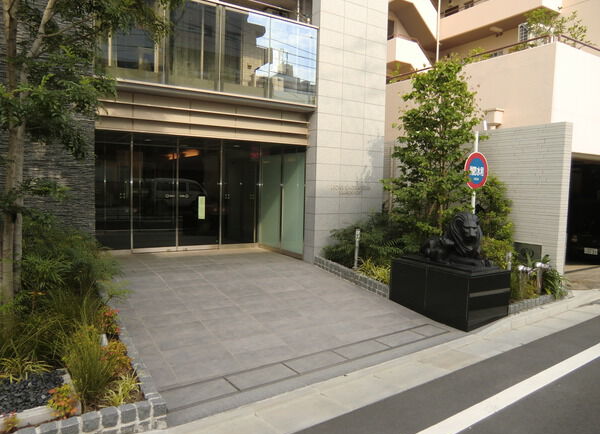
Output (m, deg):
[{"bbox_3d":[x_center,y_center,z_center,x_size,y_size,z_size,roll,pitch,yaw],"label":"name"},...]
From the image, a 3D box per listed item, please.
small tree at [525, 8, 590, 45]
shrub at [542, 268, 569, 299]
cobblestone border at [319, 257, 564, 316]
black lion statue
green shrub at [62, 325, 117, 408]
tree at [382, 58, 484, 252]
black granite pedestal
[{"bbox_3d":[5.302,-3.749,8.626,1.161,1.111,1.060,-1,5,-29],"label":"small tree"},{"bbox_3d":[3.629,0.945,5.909,0.364,0.414,0.364,-1,5,-29],"label":"shrub"},{"bbox_3d":[2.017,1.001,6.767,2.020,0.283,3.434,-1,5,-29],"label":"cobblestone border"},{"bbox_3d":[2.000,0.280,5.492,0.424,0.646,0.929,-1,5,-29],"label":"black lion statue"},{"bbox_3d":[-1.465,0.999,2.861,0.353,0.531,0.353,-1,5,-29],"label":"green shrub"},{"bbox_3d":[2.164,-0.774,6.638,1.434,3.485,1.434,-1,5,-29],"label":"tree"},{"bbox_3d":[1.958,0.943,5.549,0.737,0.677,1.333,-1,5,-29],"label":"black granite pedestal"}]

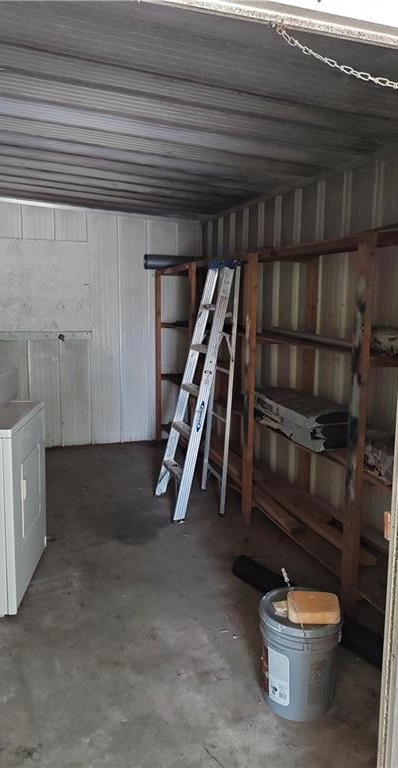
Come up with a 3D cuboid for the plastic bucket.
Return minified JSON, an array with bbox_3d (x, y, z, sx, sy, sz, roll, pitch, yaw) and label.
[{"bbox_3d":[0.382,1.024,2.120,0.305,0.372,0.305,1,8,0],"label":"plastic bucket"}]

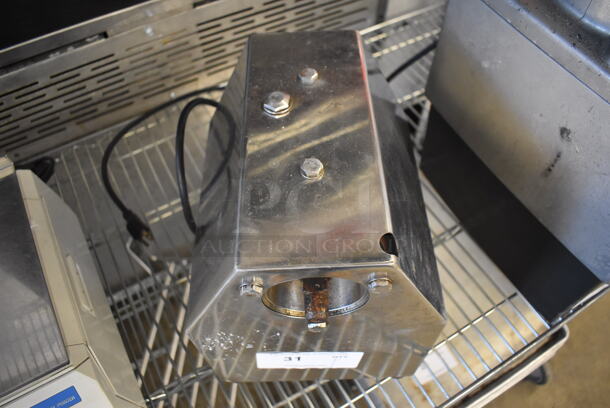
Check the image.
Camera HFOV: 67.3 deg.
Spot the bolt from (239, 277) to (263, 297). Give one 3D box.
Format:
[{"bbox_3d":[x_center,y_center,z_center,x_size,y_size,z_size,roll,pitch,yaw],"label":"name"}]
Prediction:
[{"bbox_3d":[-0.035,0.057,0.299,0.015,0.015,0.005,-2,56,0],"label":"bolt"}]

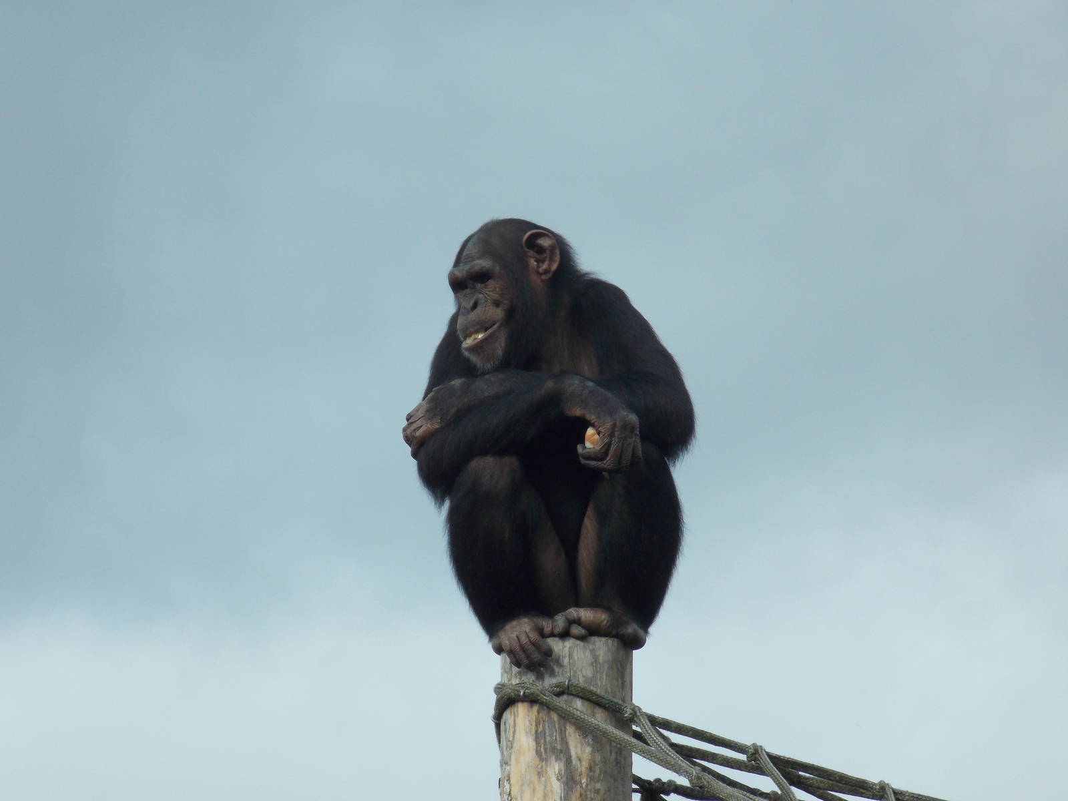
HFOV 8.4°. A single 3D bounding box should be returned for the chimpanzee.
[{"bbox_3d":[0.026,0.071,12.000,0.460,0.730,0.490,-4,-13,18],"label":"chimpanzee"}]

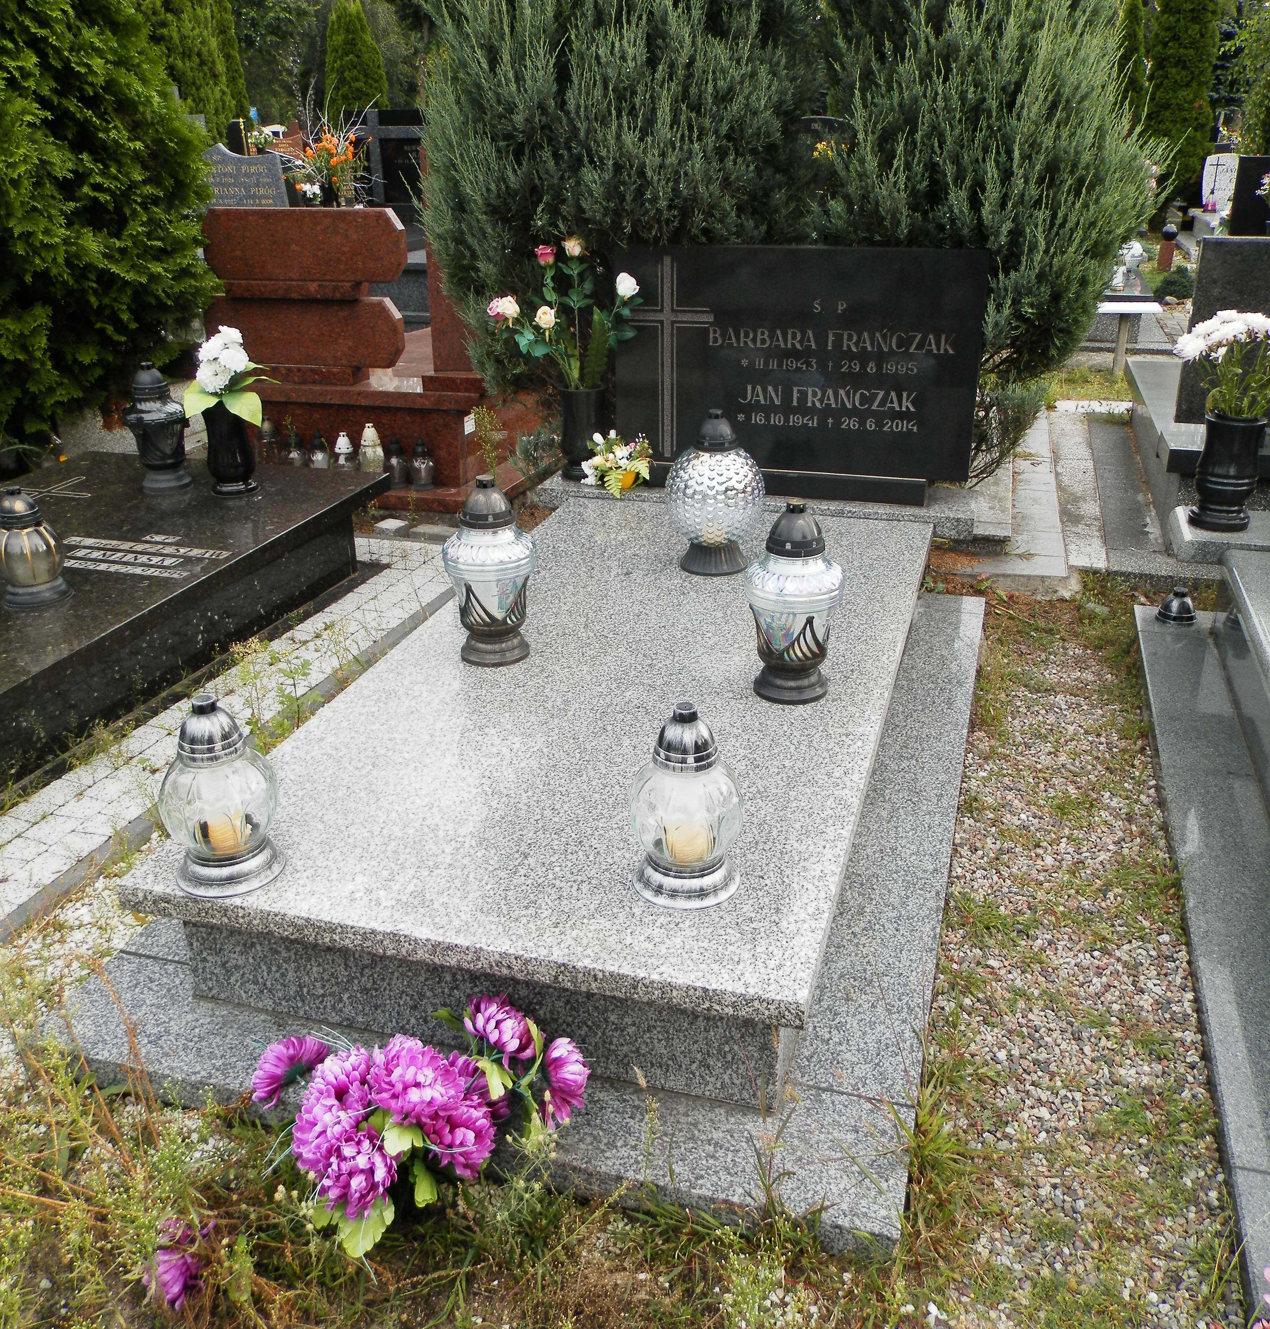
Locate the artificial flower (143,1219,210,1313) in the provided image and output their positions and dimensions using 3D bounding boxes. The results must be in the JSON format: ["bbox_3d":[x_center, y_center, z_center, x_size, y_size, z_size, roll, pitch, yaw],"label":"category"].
[{"bbox_3d":[-0.559,0.735,1.496,0.087,0.092,0.092,6,23,16],"label":"artificial flower"}]

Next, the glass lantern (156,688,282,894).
[{"bbox_3d":[-0.607,0.177,1.782,0.161,0.277,0.161,6,23,16],"label":"glass lantern"}]

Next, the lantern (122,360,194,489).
[{"bbox_3d":[-1.452,-0.722,3.712,0.196,0.358,0.191,6,25,16],"label":"lantern"}]

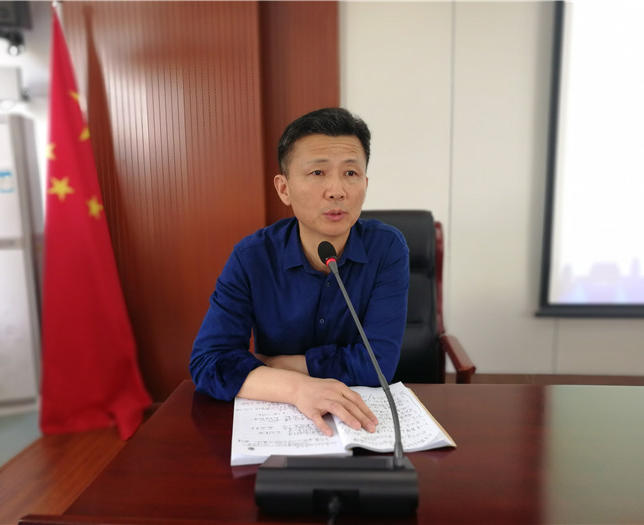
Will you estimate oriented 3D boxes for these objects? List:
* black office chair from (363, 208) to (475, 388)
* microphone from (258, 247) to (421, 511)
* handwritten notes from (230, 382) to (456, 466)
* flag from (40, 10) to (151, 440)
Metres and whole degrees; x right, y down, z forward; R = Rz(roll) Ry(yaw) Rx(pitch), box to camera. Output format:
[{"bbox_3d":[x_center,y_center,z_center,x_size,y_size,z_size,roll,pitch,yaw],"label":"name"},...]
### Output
[{"bbox_3d":[0.139,0.388,1.691,0.620,1.070,0.680,0,9,6],"label":"black office chair"},{"bbox_3d":[0.019,0.134,0.784,0.200,0.315,0.275,-1,8,2],"label":"microphone"},{"bbox_3d":[0.023,0.260,0.931,0.345,0.022,0.243,-2,9,-8],"label":"handwritten notes"},{"bbox_3d":[-1.121,-0.174,2.541,0.500,1.940,0.340,0,9,6],"label":"flag"}]

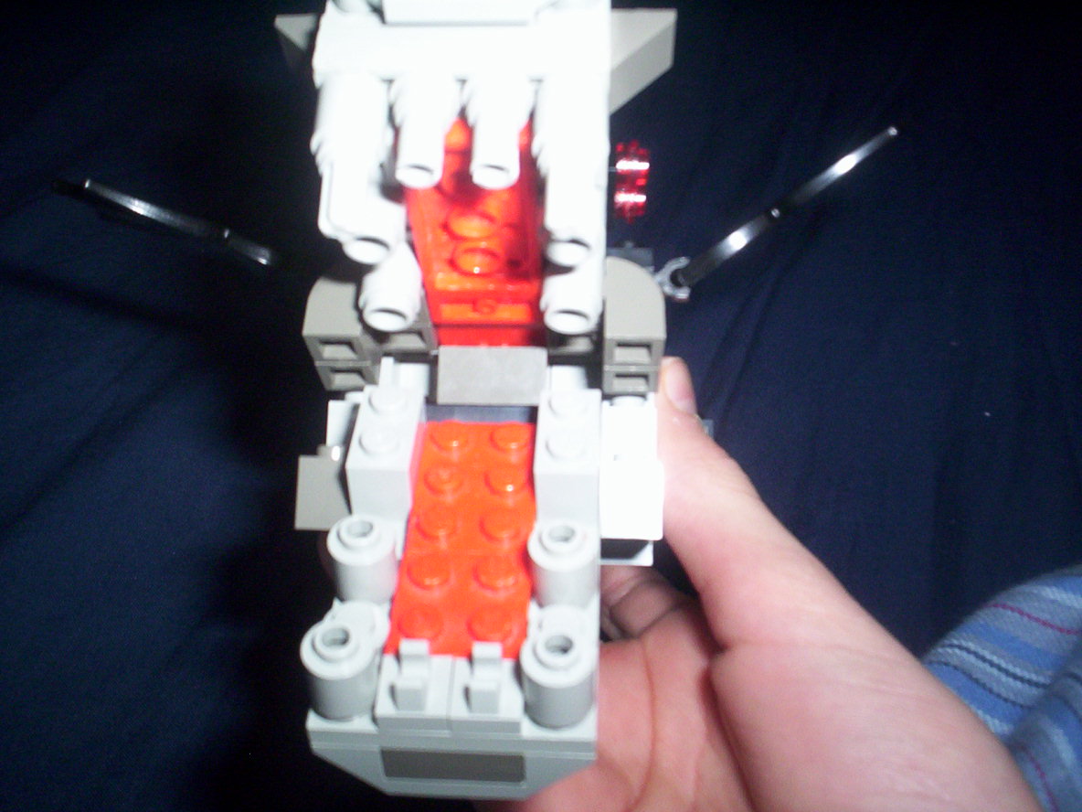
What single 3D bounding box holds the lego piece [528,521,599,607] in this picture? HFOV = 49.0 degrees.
[{"bbox_3d":[0.003,0.019,0.142,0.008,0.011,0.008,1,41,2],"label":"lego piece"}]

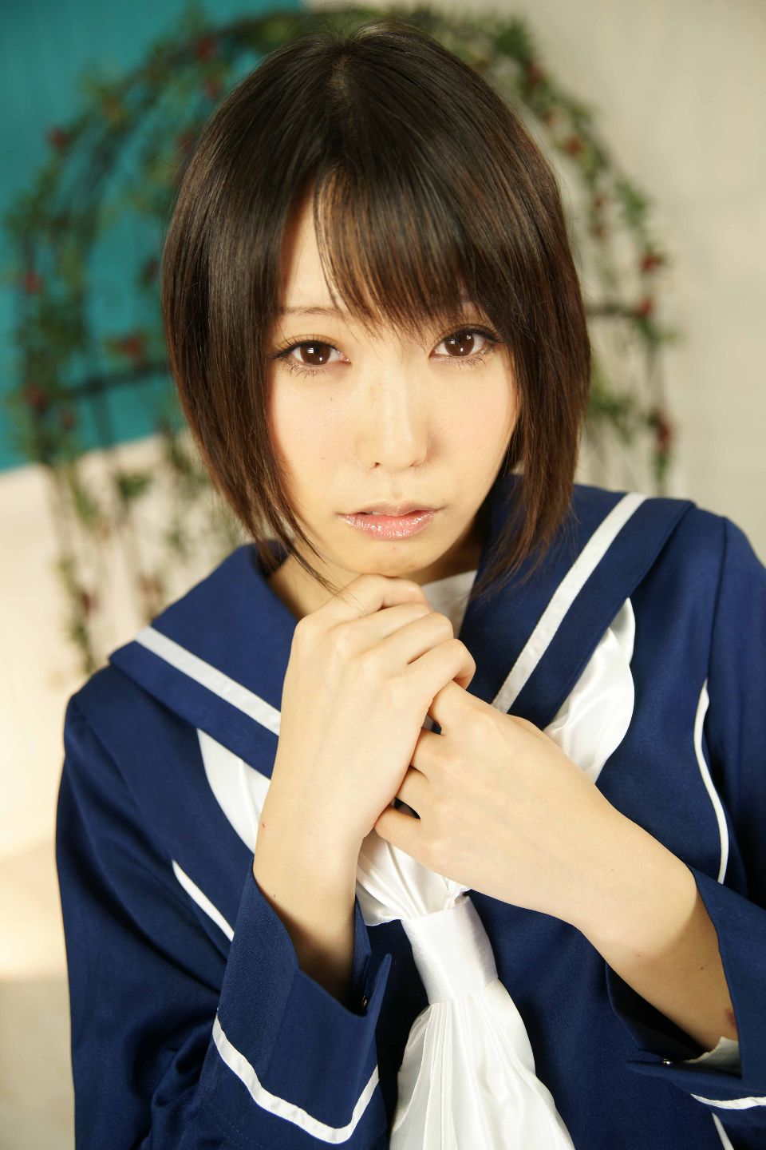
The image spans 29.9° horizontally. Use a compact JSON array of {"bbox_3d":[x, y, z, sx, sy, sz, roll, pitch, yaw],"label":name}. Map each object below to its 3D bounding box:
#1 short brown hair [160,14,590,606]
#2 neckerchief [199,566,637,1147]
[{"bbox_3d":[-0.004,-0.128,0.691,0.200,0.265,0.215,-4,24,-2],"label":"short brown hair"},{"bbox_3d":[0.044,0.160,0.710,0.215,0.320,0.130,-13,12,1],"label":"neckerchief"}]

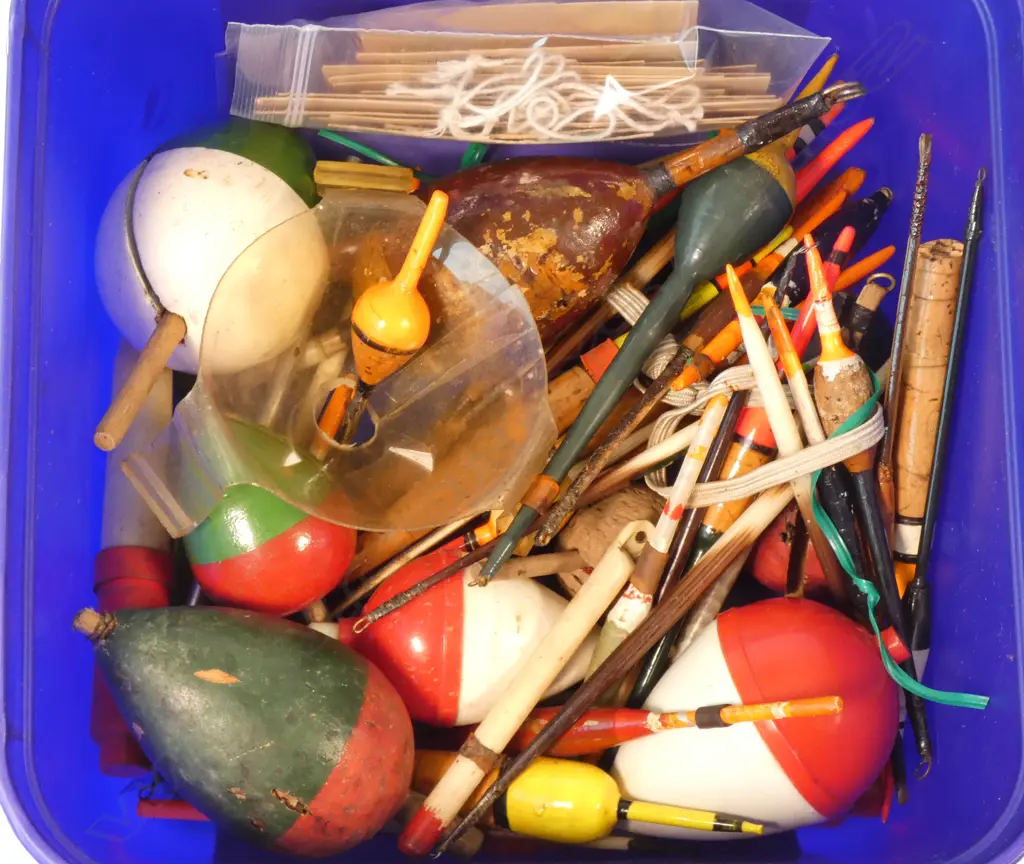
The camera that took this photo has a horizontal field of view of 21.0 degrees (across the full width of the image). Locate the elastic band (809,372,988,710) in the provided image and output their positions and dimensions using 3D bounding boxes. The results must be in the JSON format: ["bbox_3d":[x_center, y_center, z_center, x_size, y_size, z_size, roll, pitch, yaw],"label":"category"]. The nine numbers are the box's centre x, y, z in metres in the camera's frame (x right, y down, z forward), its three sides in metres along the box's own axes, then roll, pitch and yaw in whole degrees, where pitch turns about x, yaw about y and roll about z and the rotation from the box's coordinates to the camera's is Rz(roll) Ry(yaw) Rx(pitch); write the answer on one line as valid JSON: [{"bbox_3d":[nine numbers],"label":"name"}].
[{"bbox_3d":[0.086,0.027,0.642,0.024,0.024,0.086,-17,79,-7],"label":"elastic band"}]

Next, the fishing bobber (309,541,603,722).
[{"bbox_3d":[-0.012,0.049,0.653,0.072,0.043,0.043,5,86,-3],"label":"fishing bobber"}]

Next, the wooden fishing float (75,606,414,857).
[{"bbox_3d":[-0.062,0.062,0.637,0.087,0.051,0.051,28,82,-13],"label":"wooden fishing float"}]

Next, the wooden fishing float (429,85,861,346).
[{"bbox_3d":[0.032,-0.057,0.660,0.115,0.046,0.046,-26,93,-1],"label":"wooden fishing float"}]

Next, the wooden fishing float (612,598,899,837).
[{"bbox_3d":[0.058,0.069,0.651,0.072,0.054,0.054,-27,82,-2],"label":"wooden fishing float"}]

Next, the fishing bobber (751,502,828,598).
[{"bbox_3d":[0.067,0.029,0.671,0.020,0.020,0.021,0,89,6],"label":"fishing bobber"}]

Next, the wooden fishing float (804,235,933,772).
[{"bbox_3d":[0.082,0.017,0.646,0.014,0.014,0.130,-12,91,7],"label":"wooden fishing float"}]

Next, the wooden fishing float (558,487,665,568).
[{"bbox_3d":[0.024,0.024,0.657,0.026,0.025,0.025,1,78,-4],"label":"wooden fishing float"}]

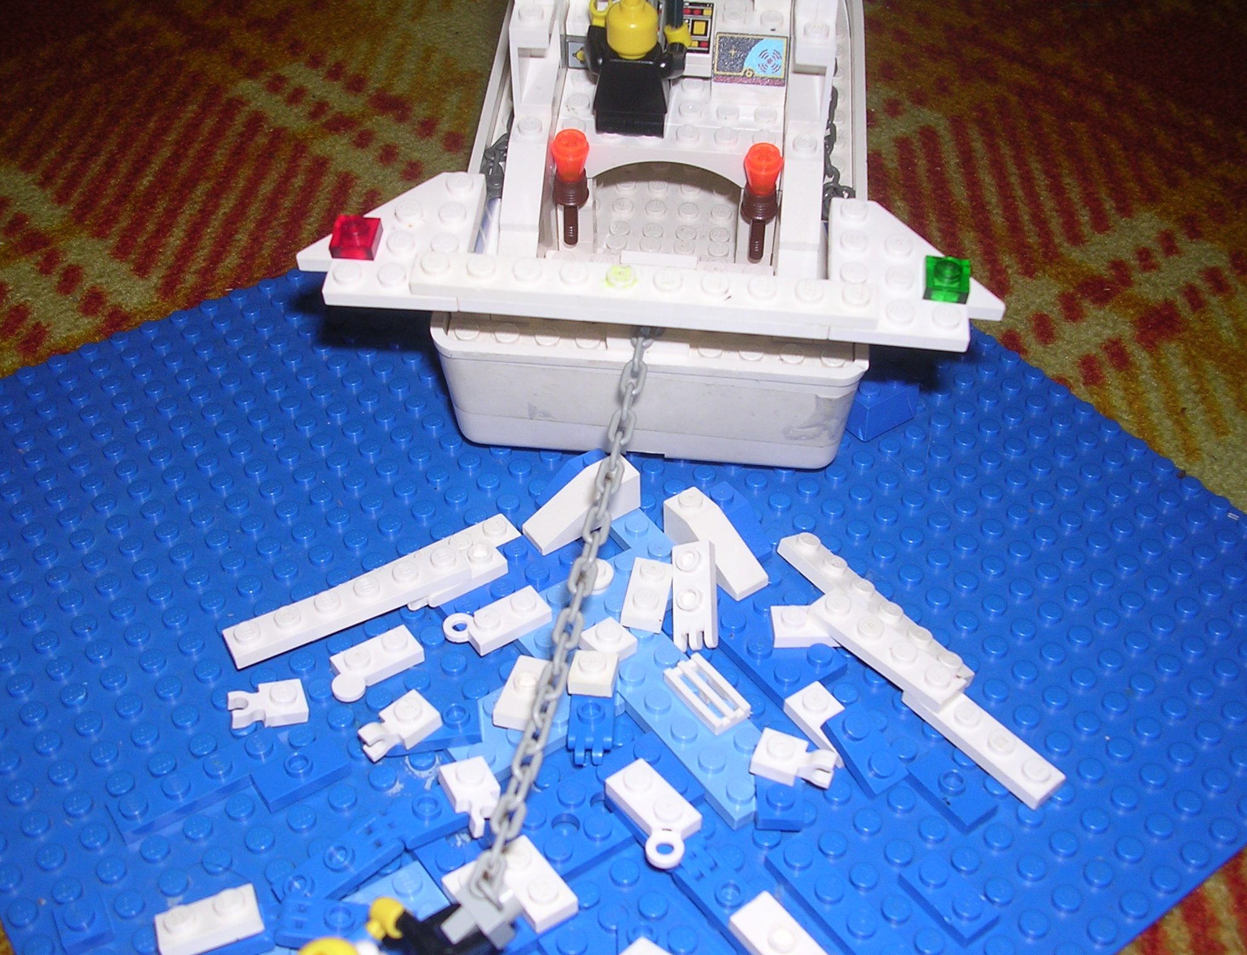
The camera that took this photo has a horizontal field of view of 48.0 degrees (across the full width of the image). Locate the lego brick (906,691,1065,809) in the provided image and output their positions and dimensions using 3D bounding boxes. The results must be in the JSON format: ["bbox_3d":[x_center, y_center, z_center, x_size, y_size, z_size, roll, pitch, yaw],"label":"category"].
[{"bbox_3d":[0.066,0.047,0.256,0.008,0.005,0.032,-27,49,-29],"label":"lego brick"}]

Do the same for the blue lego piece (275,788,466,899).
[{"bbox_3d":[-0.039,0.060,0.230,0.041,0.005,0.008,-28,49,-29],"label":"blue lego piece"}]

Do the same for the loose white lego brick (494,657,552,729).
[{"bbox_3d":[-0.017,0.039,0.255,0.008,0.005,0.016,9,33,10],"label":"loose white lego brick"}]

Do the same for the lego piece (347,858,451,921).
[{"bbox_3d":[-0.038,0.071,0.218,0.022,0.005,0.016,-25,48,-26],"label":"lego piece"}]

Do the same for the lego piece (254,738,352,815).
[{"bbox_3d":[-0.056,0.052,0.246,0.016,0.005,0.008,-25,48,-27],"label":"lego piece"}]

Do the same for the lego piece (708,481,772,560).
[{"bbox_3d":[0.023,0.010,0.291,0.008,0.011,0.016,-25,48,-26],"label":"lego piece"}]

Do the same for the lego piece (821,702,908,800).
[{"bbox_3d":[0.043,0.048,0.245,0.008,0.005,0.016,-21,57,-23],"label":"lego piece"}]

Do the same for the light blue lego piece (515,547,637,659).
[{"bbox_3d":[-0.006,0.026,0.272,0.032,0.005,0.016,-25,48,-27],"label":"light blue lego piece"}]

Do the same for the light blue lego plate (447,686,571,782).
[{"bbox_3d":[-0.016,0.043,0.250,0.032,0.005,0.016,-24,48,-27],"label":"light blue lego plate"}]

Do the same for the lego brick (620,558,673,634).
[{"bbox_3d":[0.005,0.022,0.275,0.008,0.005,0.016,10,41,4],"label":"lego brick"}]

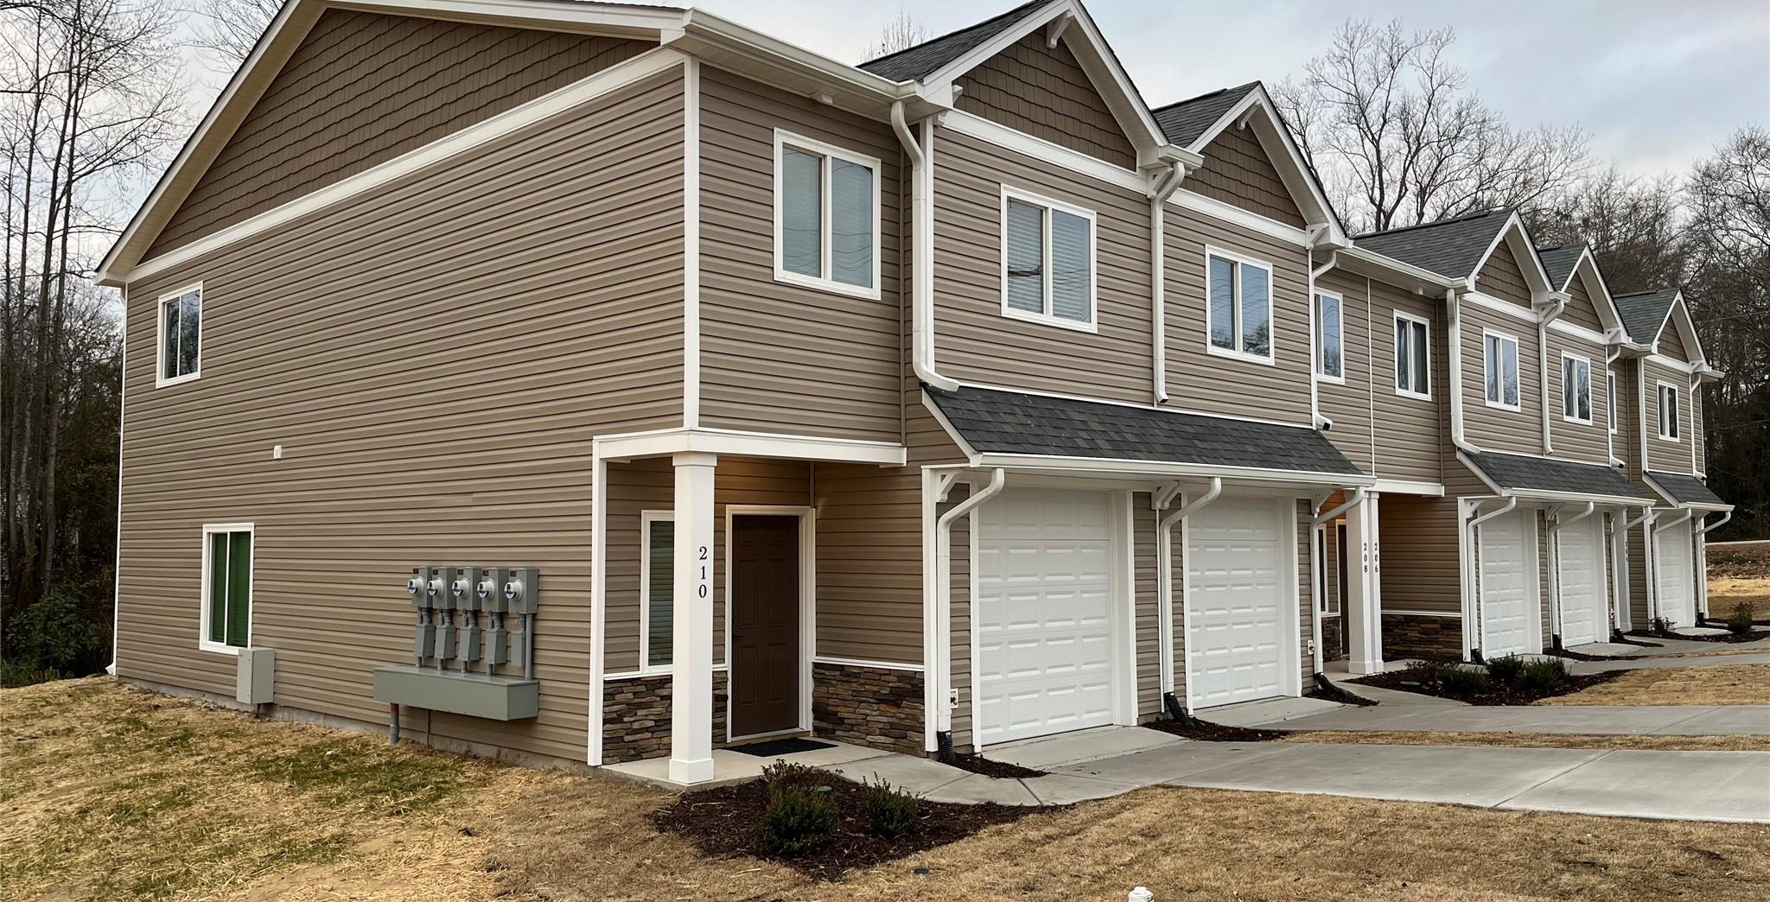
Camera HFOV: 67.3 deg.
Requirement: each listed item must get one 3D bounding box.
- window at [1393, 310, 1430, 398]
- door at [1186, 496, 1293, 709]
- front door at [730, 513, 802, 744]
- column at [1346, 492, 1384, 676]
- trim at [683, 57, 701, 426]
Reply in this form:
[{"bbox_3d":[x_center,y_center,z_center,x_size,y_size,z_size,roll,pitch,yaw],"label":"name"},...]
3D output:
[{"bbox_3d":[8.224,-1.467,20.667,0.090,1.290,1.330,-4,-5,43],"label":"window"},{"bbox_3d":[4.105,1.751,15.660,0.170,2.450,2.460,-4,-6,44],"label":"door"},{"bbox_3d":[-1.130,1.611,12.383,0.065,2.014,0.901,-4,-5,43],"label":"front door"},{"bbox_3d":[6.724,1.855,18.673,0.250,2.500,0.560,-4,-6,44],"label":"column"},{"bbox_3d":[-1.509,-1.648,10.454,0.097,2.915,0.101,-4,-5,43],"label":"trim"}]

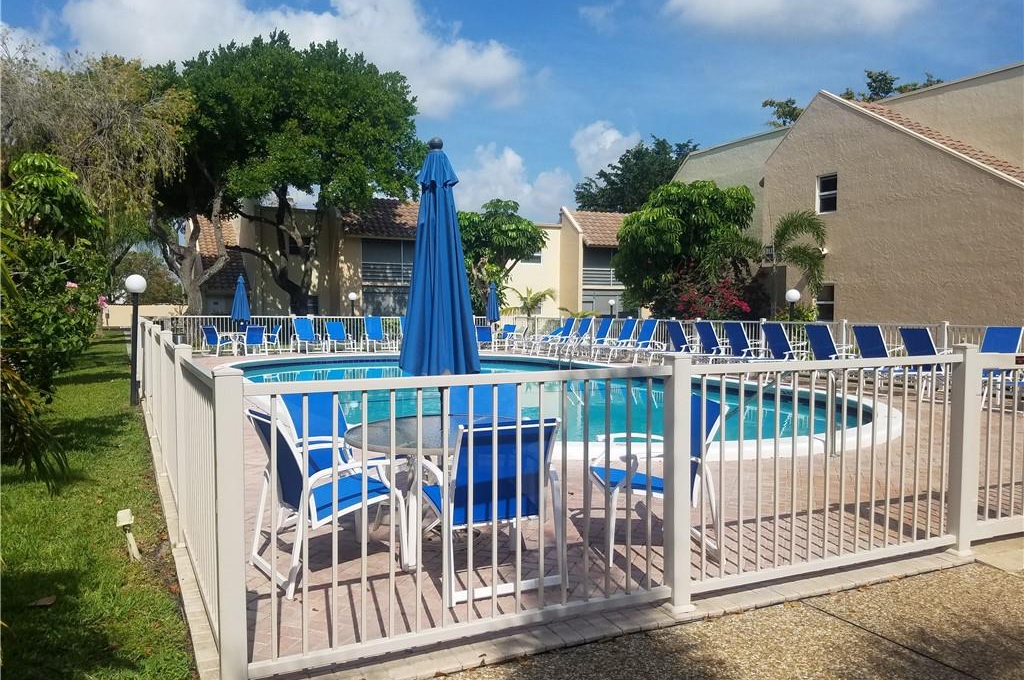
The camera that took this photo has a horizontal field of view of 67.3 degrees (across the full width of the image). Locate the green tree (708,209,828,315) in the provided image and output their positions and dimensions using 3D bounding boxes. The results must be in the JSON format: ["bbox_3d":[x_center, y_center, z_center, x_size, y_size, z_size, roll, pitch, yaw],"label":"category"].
[{"bbox_3d":[6.070,-1.163,18.168,2.650,3.800,2.400,0,2,0],"label":"green tree"}]

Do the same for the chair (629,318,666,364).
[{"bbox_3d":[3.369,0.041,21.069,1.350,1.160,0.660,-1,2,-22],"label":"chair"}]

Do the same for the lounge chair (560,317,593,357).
[{"bbox_3d":[1.890,-0.099,24.417,1.550,1.170,0.680,-1,3,-28],"label":"lounge chair"}]

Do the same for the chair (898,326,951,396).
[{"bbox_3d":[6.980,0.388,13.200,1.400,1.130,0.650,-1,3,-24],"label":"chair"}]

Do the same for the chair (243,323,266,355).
[{"bbox_3d":[-8.100,0.034,24.222,0.650,0.920,0.720,-2,3,-37],"label":"chair"}]

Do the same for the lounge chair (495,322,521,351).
[{"bbox_3d":[-0.072,-0.110,27.818,0.620,0.920,0.720,1,3,30],"label":"lounge chair"}]

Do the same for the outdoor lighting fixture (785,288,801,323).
[{"bbox_3d":[6.200,-0.167,17.000,0.310,1.900,0.310,1,3,20],"label":"outdoor lighting fixture"}]

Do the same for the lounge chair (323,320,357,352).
[{"bbox_3d":[-5.330,-0.063,23.900,0.650,1.000,1.250,-1,3,-23],"label":"lounge chair"}]

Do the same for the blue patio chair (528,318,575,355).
[{"bbox_3d":[1.400,-0.128,25.116,1.600,1.170,0.680,-1,3,-28],"label":"blue patio chair"}]

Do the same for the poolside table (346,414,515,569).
[{"bbox_3d":[-0.426,0.931,4.780,1.230,0.720,1.230,0,3,-5],"label":"poolside table"}]

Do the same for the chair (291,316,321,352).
[{"bbox_3d":[-6.790,-0.161,25.916,0.680,1.170,1.600,-1,3,-29],"label":"chair"}]

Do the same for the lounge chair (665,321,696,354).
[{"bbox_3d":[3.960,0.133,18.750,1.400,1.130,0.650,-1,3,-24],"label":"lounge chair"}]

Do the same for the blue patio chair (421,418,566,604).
[{"bbox_3d":[-0.134,0.863,4.283,0.660,0.920,0.720,-1,3,-24],"label":"blue patio chair"}]

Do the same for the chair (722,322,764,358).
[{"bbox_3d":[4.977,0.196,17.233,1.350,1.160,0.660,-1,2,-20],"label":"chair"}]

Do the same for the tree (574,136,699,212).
[{"bbox_3d":[9.523,-7.921,56.727,10.000,14.200,9.500,0,2,0],"label":"tree"}]

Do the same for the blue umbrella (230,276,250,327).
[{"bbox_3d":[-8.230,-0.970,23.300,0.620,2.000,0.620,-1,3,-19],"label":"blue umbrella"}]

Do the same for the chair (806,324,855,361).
[{"bbox_3d":[5.980,0.286,15.275,1.650,1.160,0.680,-1,3,-28],"label":"chair"}]

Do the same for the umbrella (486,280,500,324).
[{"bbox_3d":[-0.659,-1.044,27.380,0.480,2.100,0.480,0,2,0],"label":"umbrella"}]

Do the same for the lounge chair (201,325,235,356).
[{"bbox_3d":[-8.650,0.030,22.600,0.620,0.910,0.680,3,3,43],"label":"lounge chair"}]

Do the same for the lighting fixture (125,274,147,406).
[{"bbox_3d":[-5.470,0.012,11.150,0.310,1.900,0.310,-1,3,-26],"label":"lighting fixture"}]

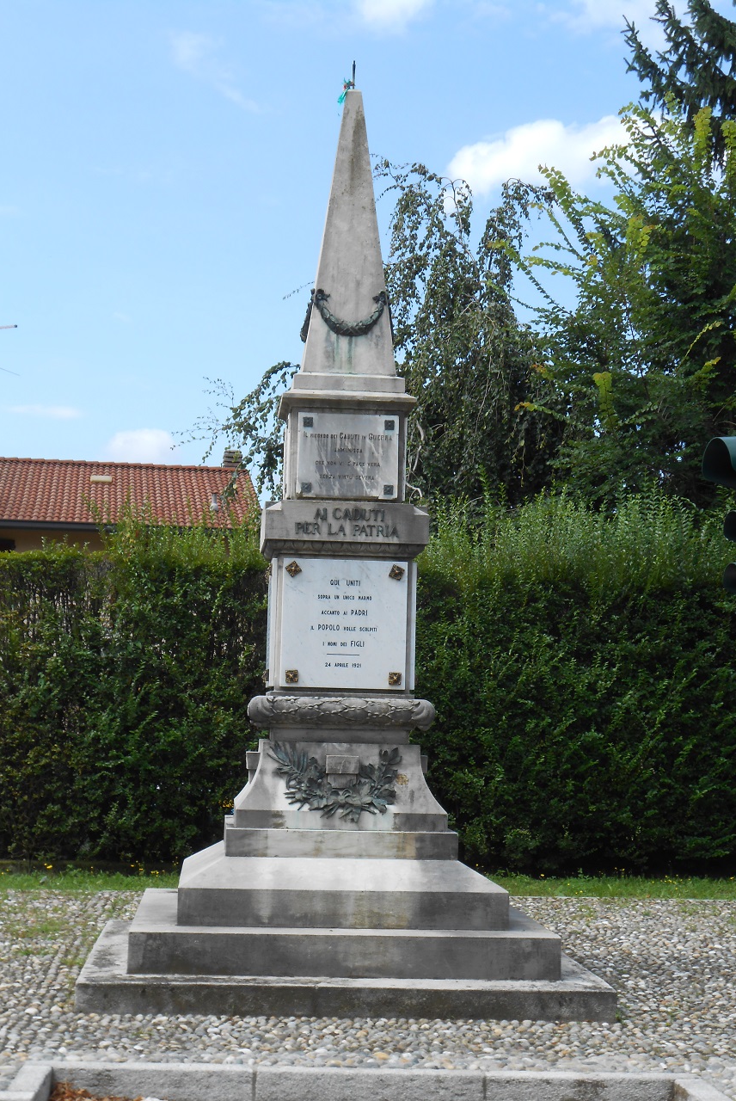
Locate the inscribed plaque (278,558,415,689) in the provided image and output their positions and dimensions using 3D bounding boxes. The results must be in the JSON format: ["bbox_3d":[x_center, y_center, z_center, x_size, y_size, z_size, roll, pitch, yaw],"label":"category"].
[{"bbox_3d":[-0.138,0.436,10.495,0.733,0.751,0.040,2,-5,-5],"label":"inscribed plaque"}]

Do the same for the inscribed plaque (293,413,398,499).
[{"bbox_3d":[-0.120,-0.564,10.658,0.603,0.503,0.035,2,-5,-5],"label":"inscribed plaque"}]

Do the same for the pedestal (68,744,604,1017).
[{"bbox_3d":[-0.206,1.861,10.771,2.810,1.399,2.969,2,-5,-5],"label":"pedestal"}]

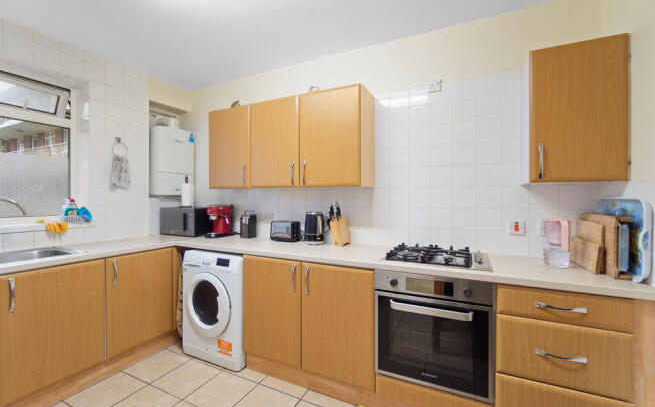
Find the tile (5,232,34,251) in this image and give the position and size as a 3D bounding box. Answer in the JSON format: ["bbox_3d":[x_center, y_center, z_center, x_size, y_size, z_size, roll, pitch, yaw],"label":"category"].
[{"bbox_3d":[-2.215,0.266,1.956,0.010,0.132,0.150,0,0,26],"label":"tile"}]

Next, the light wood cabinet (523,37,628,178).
[{"bbox_3d":[1.377,-0.477,1.573,0.400,0.725,0.315,0,1,25],"label":"light wood cabinet"}]

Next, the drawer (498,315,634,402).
[{"bbox_3d":[1.149,0.678,1.452,0.487,0.284,0.500,0,0,26],"label":"drawer"}]

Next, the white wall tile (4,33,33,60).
[{"bbox_3d":[-2.210,-1.125,1.954,0.010,0.150,0.150,0,0,27],"label":"white wall tile"}]

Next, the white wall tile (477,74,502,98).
[{"bbox_3d":[1.101,-0.795,1.846,0.150,0.150,0.010,0,0,26],"label":"white wall tile"}]

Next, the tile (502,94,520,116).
[{"bbox_3d":[1.235,-0.643,1.782,0.150,0.150,0.010,0,0,26],"label":"tile"}]

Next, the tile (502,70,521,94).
[{"bbox_3d":[1.254,-0.802,1.804,0.150,0.150,0.010,0,1,25],"label":"tile"}]

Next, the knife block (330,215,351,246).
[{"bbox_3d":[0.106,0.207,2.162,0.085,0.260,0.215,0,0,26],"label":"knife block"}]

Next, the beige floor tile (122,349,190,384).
[{"bbox_3d":[-1.287,1.236,2.081,0.330,0.010,0.330,0,0,26],"label":"beige floor tile"}]

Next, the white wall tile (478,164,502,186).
[{"bbox_3d":[1.103,-0.197,1.865,0.150,0.150,0.010,0,0,26],"label":"white wall tile"}]

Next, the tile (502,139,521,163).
[{"bbox_3d":[1.234,-0.346,1.793,0.149,0.150,0.009,0,0,26],"label":"tile"}]

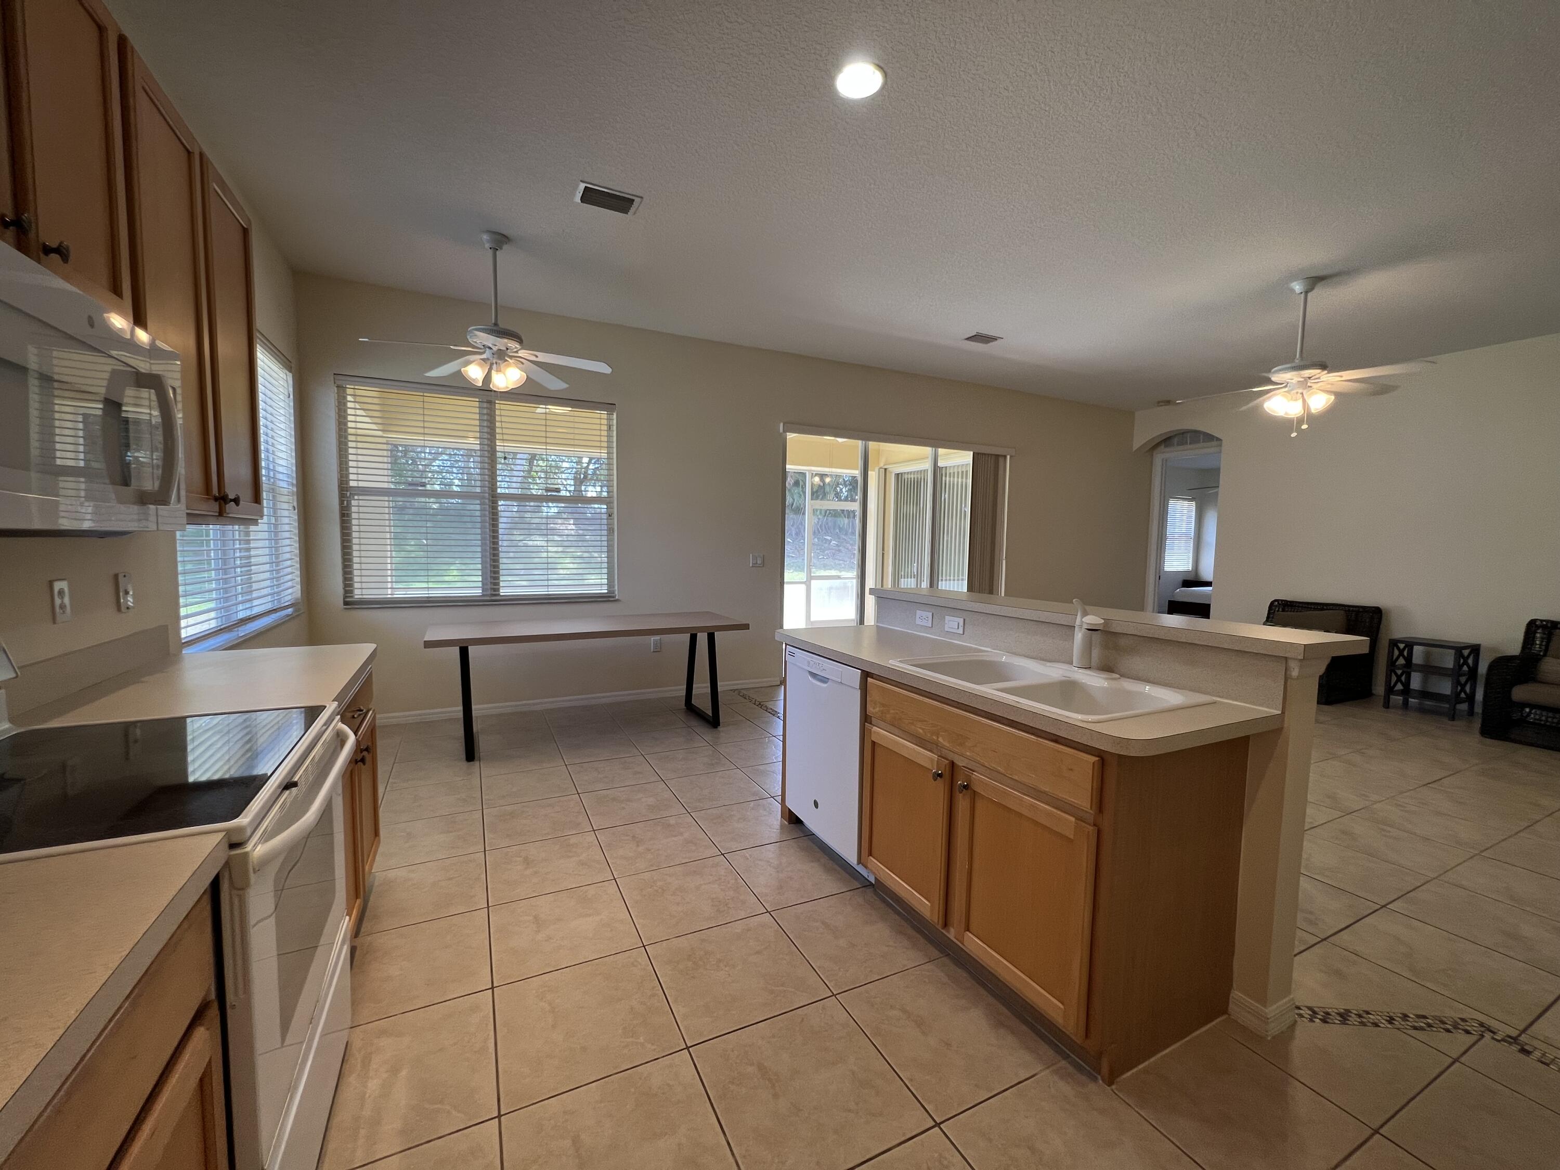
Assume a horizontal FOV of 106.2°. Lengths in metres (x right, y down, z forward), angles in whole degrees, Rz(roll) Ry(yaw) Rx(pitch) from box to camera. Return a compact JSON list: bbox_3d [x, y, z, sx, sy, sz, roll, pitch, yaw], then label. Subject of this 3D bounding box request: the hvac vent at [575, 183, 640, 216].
[{"bbox_3d":[-0.846,-1.906,2.901,0.298,0.020,0.184,-2,5,-27],"label":"hvac vent"}]

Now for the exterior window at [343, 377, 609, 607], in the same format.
[{"bbox_3d":[-2.146,-0.637,4.364,1.817,1.519,0.060,-1,5,-26],"label":"exterior window"}]

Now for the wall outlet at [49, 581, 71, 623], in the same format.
[{"bbox_3d":[-1.941,0.047,1.584,0.012,0.115,0.070,-2,5,-27],"label":"wall outlet"}]

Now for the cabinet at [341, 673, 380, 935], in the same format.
[{"bbox_3d":[-1.716,0.756,1.857,0.606,0.874,0.894,-2,5,-27],"label":"cabinet"}]

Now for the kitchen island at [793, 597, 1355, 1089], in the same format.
[{"bbox_3d":[0.820,0.643,2.310,1.023,1.092,1.817,-2,5,-27],"label":"kitchen island"}]

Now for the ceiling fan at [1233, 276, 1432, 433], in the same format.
[{"bbox_3d":[3.326,-1.442,3.750,1.271,0.963,1.271,-2,5,-27],"label":"ceiling fan"}]

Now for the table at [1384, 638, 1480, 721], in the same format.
[{"bbox_3d":[5.327,0.764,4.794,0.338,0.586,0.417,-2,5,-27],"label":"table"}]

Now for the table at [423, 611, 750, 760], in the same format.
[{"bbox_3d":[-1.338,0.649,4.210,2.046,0.745,0.755,-2,5,-27],"label":"table"}]

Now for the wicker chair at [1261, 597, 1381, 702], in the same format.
[{"bbox_3d":[4.915,0.588,5.486,0.814,0.824,0.804,-2,5,-27],"label":"wicker chair"}]

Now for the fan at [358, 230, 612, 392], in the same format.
[{"bbox_3d":[-1.608,-1.521,3.292,1.291,0.854,1.271,-2,5,-27],"label":"fan"}]

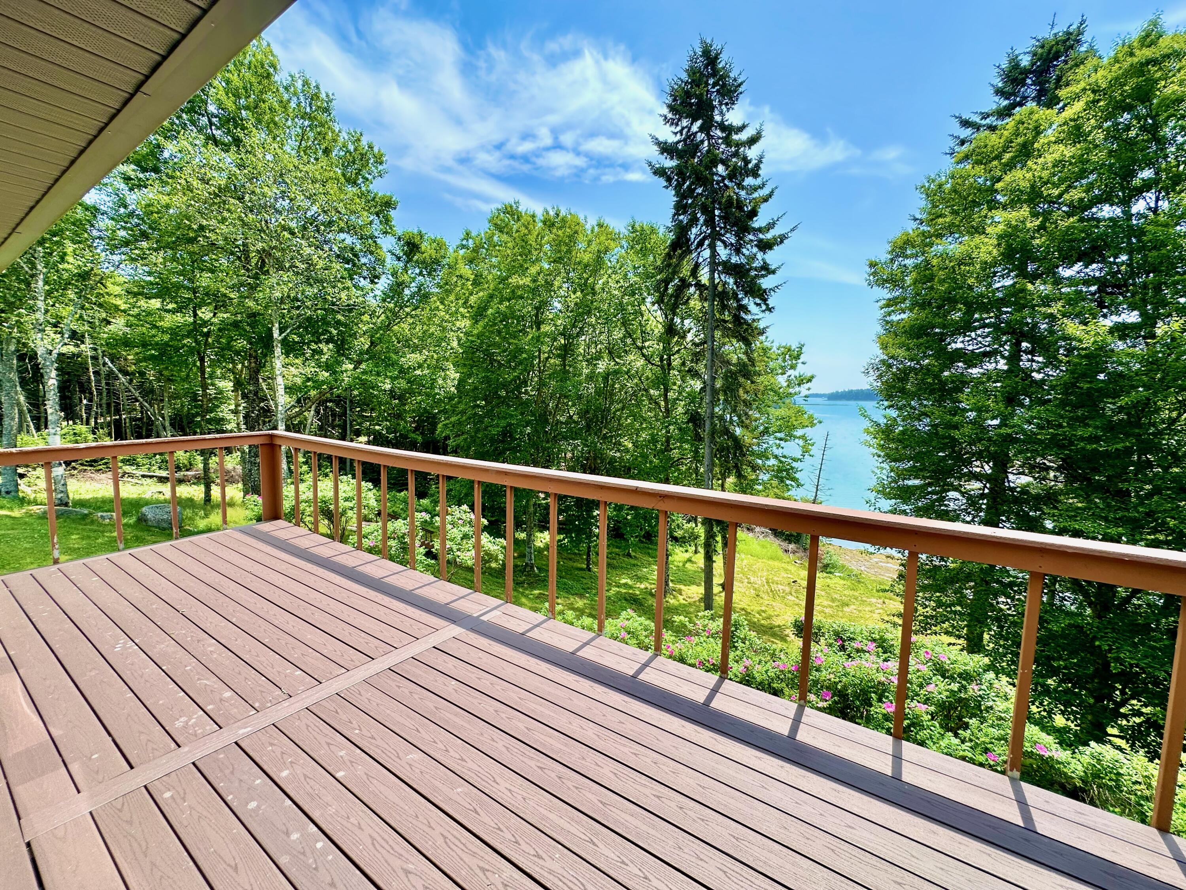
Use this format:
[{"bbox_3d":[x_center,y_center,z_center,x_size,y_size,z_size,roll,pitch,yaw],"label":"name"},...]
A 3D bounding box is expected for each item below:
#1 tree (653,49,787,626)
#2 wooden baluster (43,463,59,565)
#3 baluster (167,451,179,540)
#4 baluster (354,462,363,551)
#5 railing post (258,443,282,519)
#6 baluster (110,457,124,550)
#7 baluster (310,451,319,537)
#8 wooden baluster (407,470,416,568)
[{"bbox_3d":[3.337,-2.752,12.940,3.800,15.350,3.800,1,6,0],"label":"tree"},{"bbox_3d":[-4.567,0.562,4.051,0.041,0.910,0.041,5,7,33],"label":"wooden baluster"},{"bbox_3d":[-4.140,0.488,4.746,0.041,0.910,0.041,5,7,33],"label":"baluster"},{"bbox_3d":[-2.234,0.566,4.592,0.041,0.910,0.041,5,7,33],"label":"baluster"},{"bbox_3d":[-3.650,0.408,5.468,0.155,0.930,0.155,5,7,33],"label":"railing post"},{"bbox_3d":[-4.355,0.525,4.398,0.041,0.910,0.041,5,7,33],"label":"baluster"},{"bbox_3d":[-2.912,0.488,5.040,0.041,0.910,0.041,5,7,33],"label":"baluster"},{"bbox_3d":[-1.561,0.633,4.144,0.041,0.910,0.041,5,7,33],"label":"wooden baluster"}]

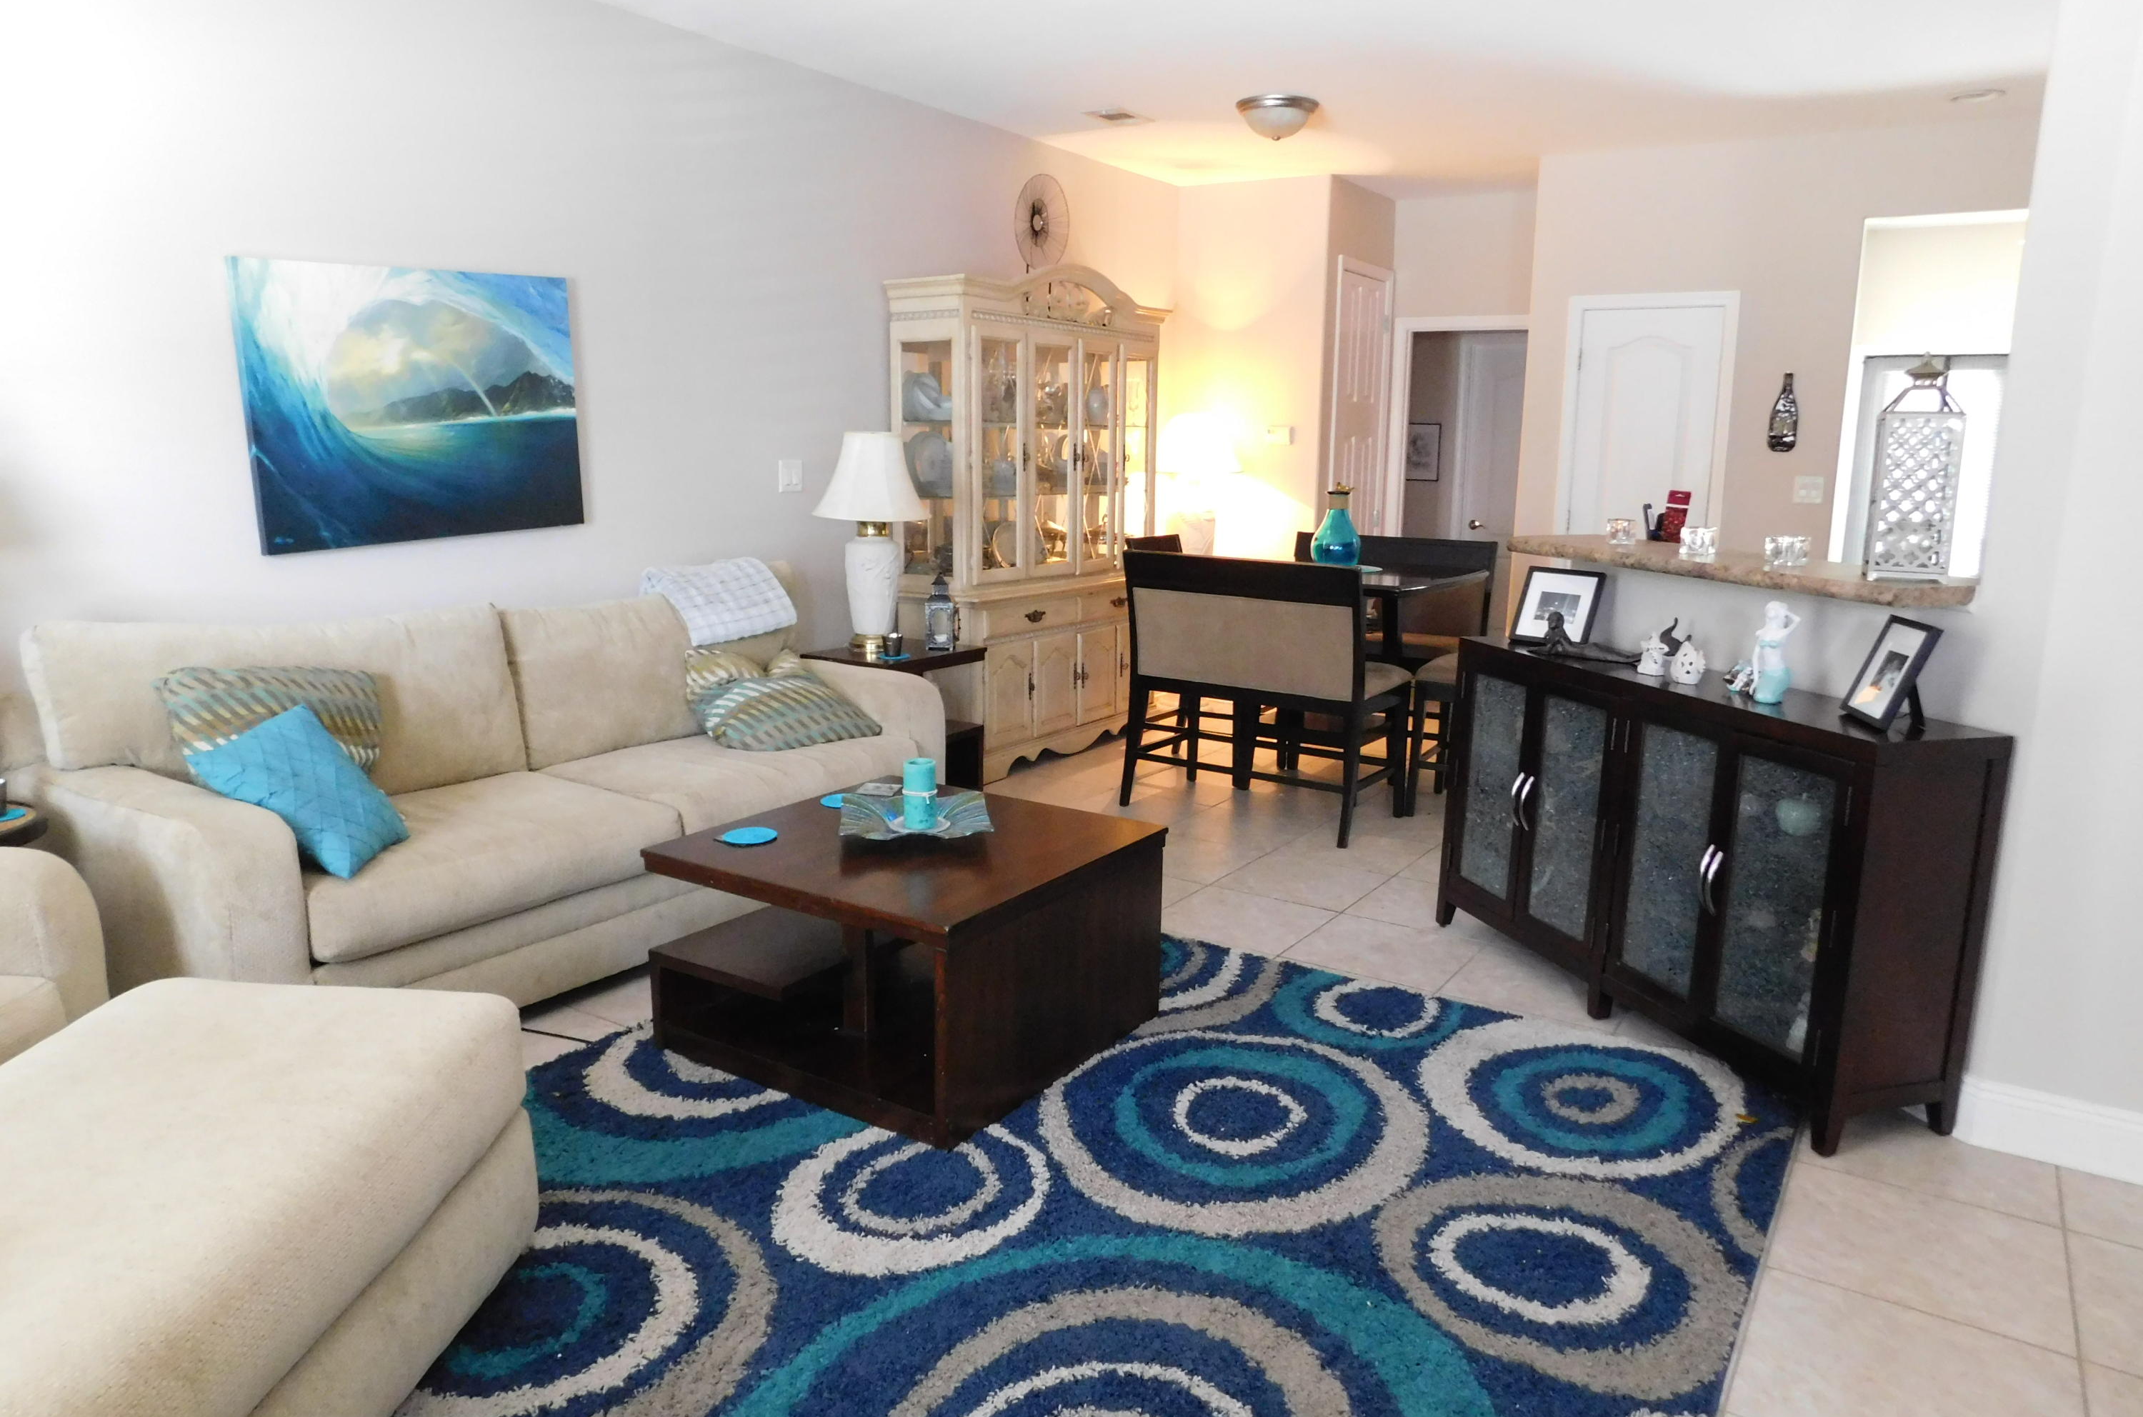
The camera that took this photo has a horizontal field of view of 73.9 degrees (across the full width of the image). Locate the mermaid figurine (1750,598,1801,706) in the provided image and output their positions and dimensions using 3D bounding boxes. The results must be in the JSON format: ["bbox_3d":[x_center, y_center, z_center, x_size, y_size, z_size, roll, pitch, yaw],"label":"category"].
[{"bbox_3d":[1.610,-0.135,3.246,0.095,0.222,0.110,-9,15,-42],"label":"mermaid figurine"}]

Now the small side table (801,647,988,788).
[{"bbox_3d":[-0.722,0.071,5.604,0.500,0.575,0.670,8,13,31],"label":"small side table"}]

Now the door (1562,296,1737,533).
[{"bbox_3d":[2.612,-0.837,6.646,0.700,2.080,0.060,8,13,31],"label":"door"}]

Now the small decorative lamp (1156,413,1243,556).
[{"bbox_3d":[0.665,-1.111,7.454,0.450,0.850,0.450,1,11,0],"label":"small decorative lamp"}]

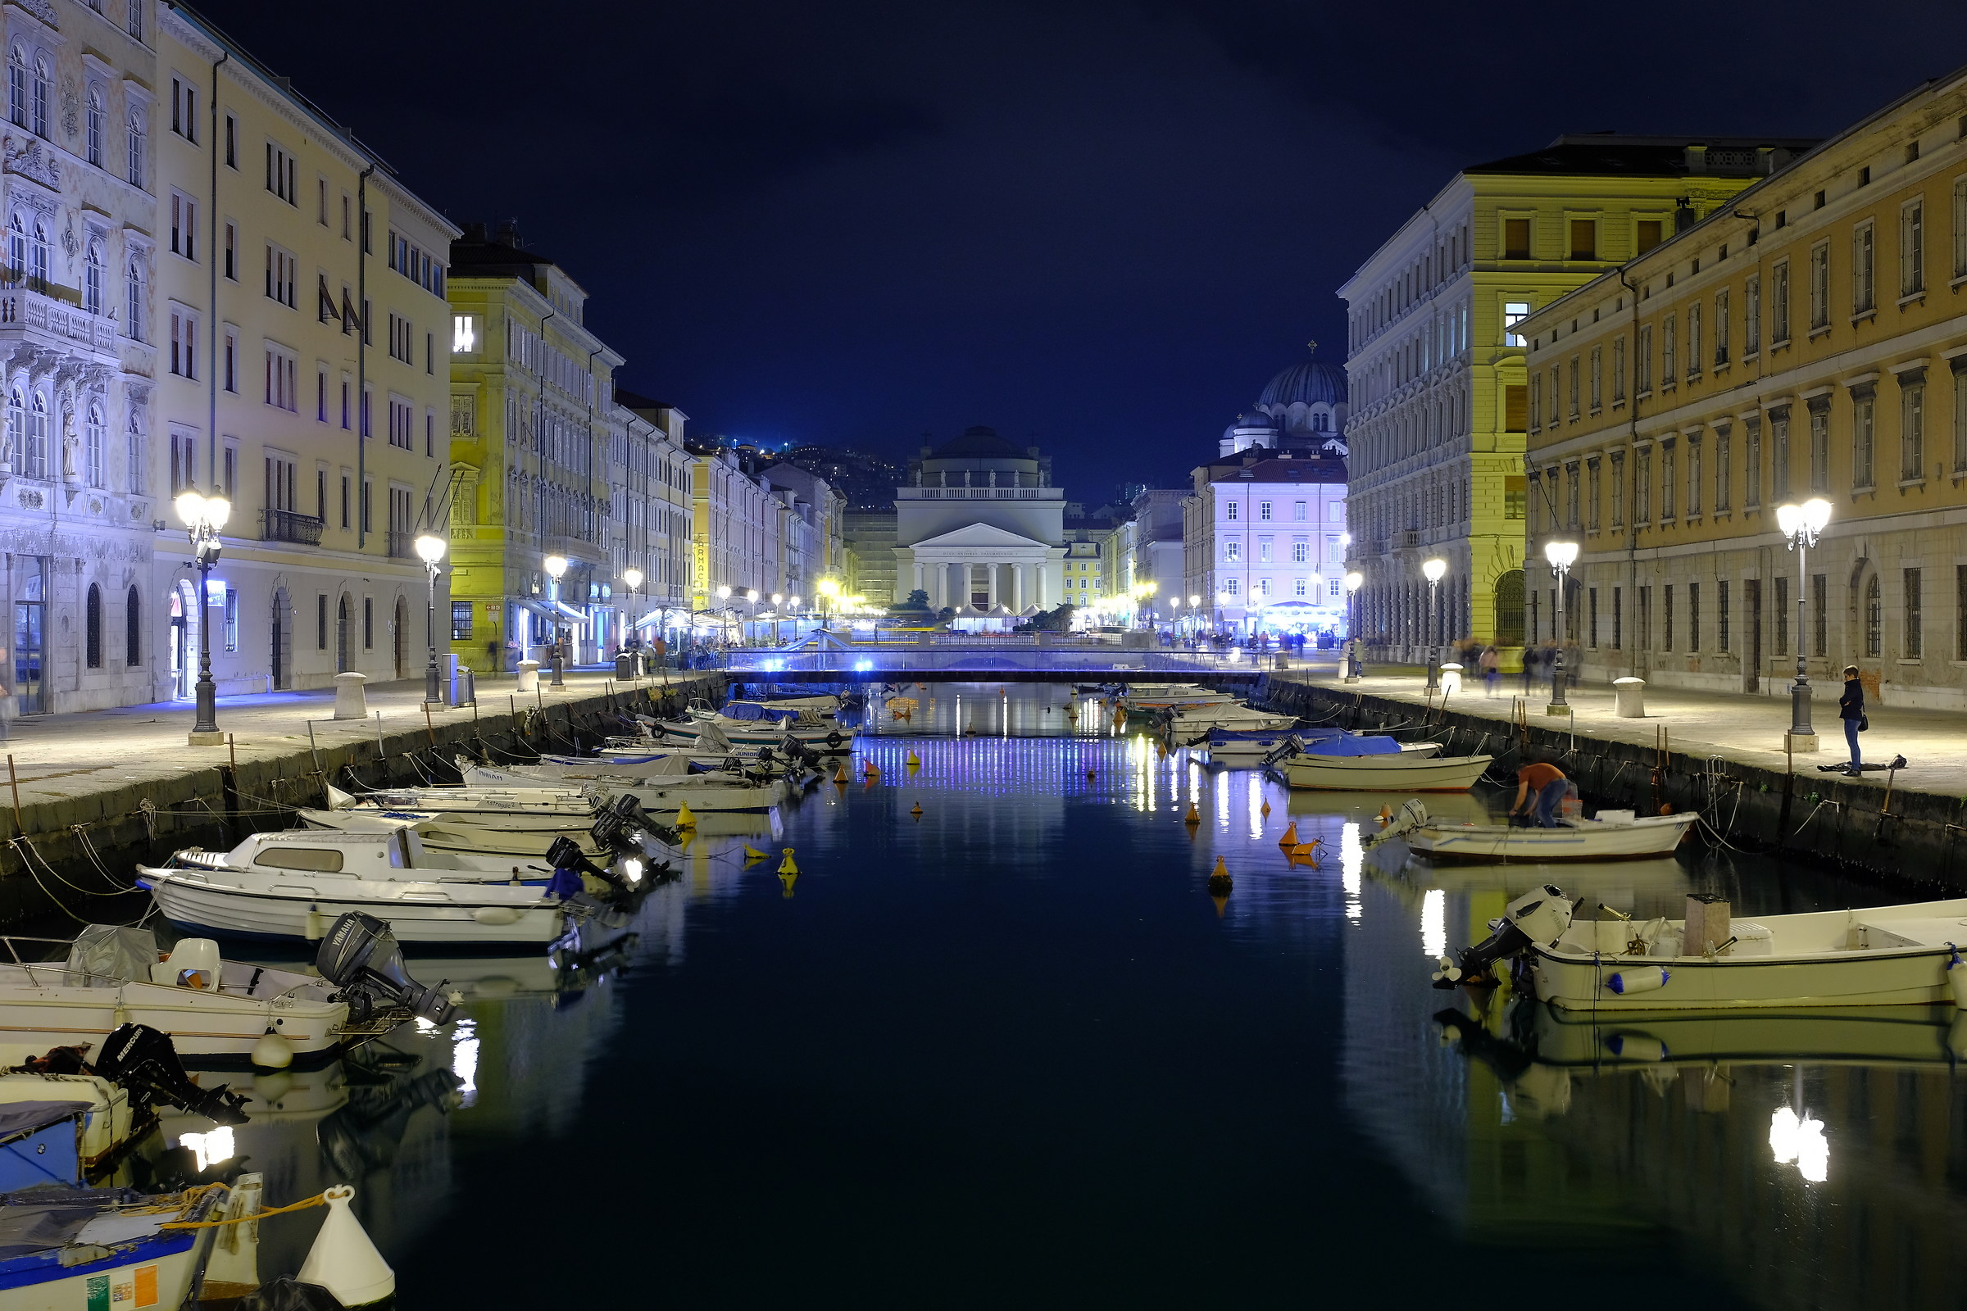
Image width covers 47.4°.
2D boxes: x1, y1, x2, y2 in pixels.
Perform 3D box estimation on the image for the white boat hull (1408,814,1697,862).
[{"bbox_3d":[10.101,3.148,39.694,5.020,0.820,1.900,0,1,0],"label":"white boat hull"}]

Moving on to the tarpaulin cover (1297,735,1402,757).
[{"bbox_3d":[8.891,2.175,54.000,2.450,0.550,1.600,0,0,0],"label":"tarpaulin cover"}]

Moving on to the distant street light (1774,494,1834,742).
[{"bbox_3d":[15.284,-0.660,41.800,1.050,4.950,1.000,0,0,0],"label":"distant street light"}]

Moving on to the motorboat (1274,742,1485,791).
[{"bbox_3d":[9.942,2.644,56.039,5.600,1.300,2.000,0,1,0],"label":"motorboat"}]

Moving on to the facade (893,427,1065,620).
[{"bbox_3d":[-0.600,-20.000,357.000,26.500,34.000,46.000,0,0,0],"label":"facade"}]

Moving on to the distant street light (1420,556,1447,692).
[{"bbox_3d":[15.705,-1.081,78.000,0.950,4.950,0.900,0,0,0],"label":"distant street light"}]

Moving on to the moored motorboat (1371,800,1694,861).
[{"bbox_3d":[9.726,3.032,39.693,5.770,1.050,1.900,0,1,0],"label":"moored motorboat"}]

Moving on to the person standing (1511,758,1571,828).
[{"bbox_3d":[9.817,2.583,39.637,1.050,1.250,0.600,0,1,0],"label":"person standing"}]

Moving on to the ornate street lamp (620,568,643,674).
[{"bbox_3d":[-15.400,-1.325,98.691,0.880,4.800,0.880,0,1,0],"label":"ornate street lamp"}]

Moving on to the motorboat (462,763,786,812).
[{"bbox_3d":[-7.859,2.787,49.391,7.000,1.100,2.300,0,1,0],"label":"motorboat"}]

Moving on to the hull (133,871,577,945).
[{"bbox_3d":[-7.984,3.192,28.644,5.650,0.930,2.000,0,1,0],"label":"hull"}]

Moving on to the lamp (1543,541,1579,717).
[{"bbox_3d":[15.830,-0.764,61.595,0.920,4.800,0.920,0,1,0],"label":"lamp"}]

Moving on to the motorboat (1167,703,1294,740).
[{"bbox_3d":[8.919,2.363,81.000,4.800,1.250,1.800,0,0,0],"label":"motorboat"}]

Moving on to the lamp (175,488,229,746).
[{"bbox_3d":[-15.199,-0.810,43.700,1.050,5.000,1.000,0,0,0],"label":"lamp"}]

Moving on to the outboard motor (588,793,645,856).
[{"bbox_3d":[-5.376,2.835,34.000,1.300,0.600,0.420,38,0,0],"label":"outboard motor"}]

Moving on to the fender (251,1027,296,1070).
[{"bbox_3d":[-6.379,3.512,20.148,0.380,0.380,0.380,0,1,0],"label":"fender"}]

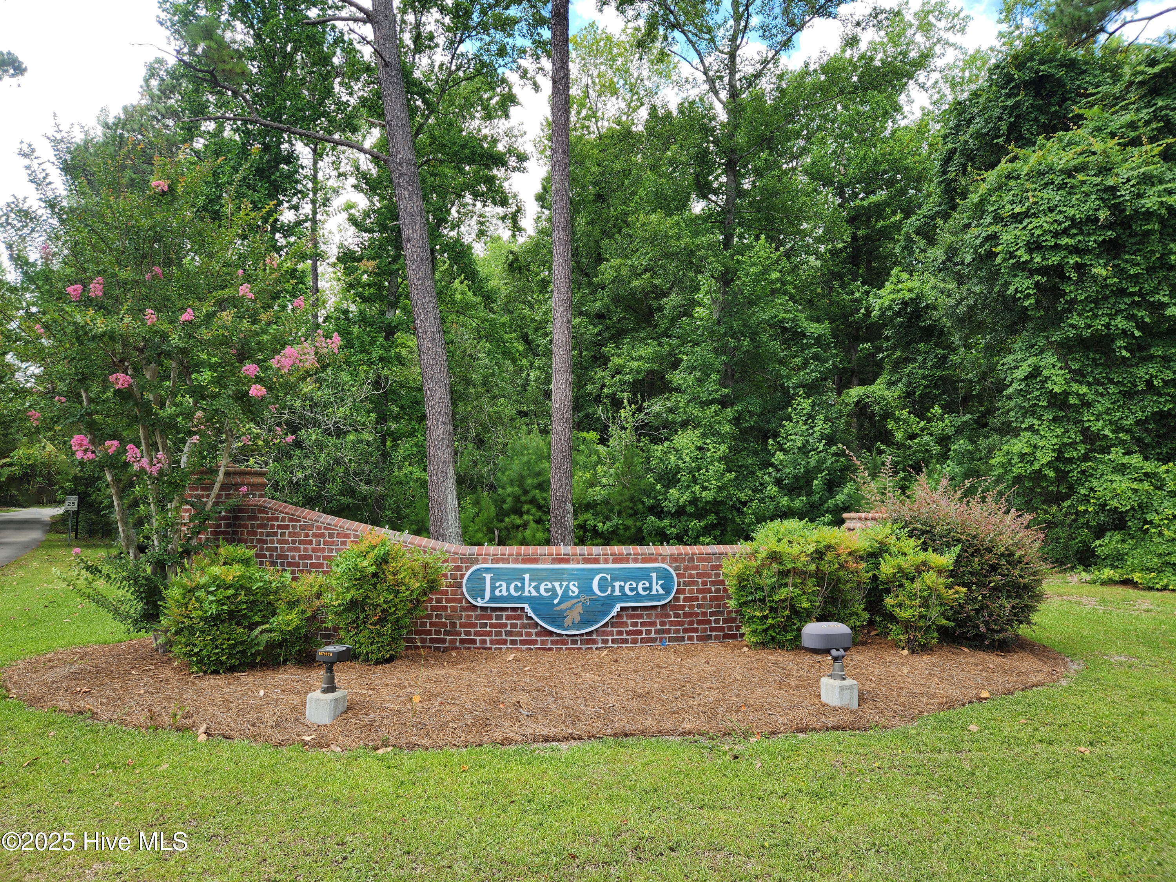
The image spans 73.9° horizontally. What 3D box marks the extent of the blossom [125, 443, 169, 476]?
[{"bbox_3d":[-4.278,0.178,7.564,0.397,0.311,0.300,0,-5,0],"label":"blossom"}]

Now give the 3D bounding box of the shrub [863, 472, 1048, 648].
[{"bbox_3d":[4.169,1.278,8.871,1.970,1.859,1.750,0,-5,0],"label":"shrub"}]

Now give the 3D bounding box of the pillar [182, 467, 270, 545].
[{"bbox_3d":[-4.090,1.207,8.742,0.670,1.921,0.670,-3,-6,32],"label":"pillar"}]

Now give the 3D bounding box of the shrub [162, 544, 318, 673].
[{"bbox_3d":[-3.242,1.503,7.291,1.383,1.069,1.200,0,-5,0],"label":"shrub"}]

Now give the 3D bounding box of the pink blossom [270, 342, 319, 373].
[{"bbox_3d":[-2.876,-0.815,7.657,0.462,0.306,0.320,0,-5,0],"label":"pink blossom"}]

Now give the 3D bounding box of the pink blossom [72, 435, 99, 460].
[{"bbox_3d":[-4.880,0.067,7.575,0.245,0.249,0.220,0,-5,0],"label":"pink blossom"}]

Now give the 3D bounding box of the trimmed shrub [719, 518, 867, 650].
[{"bbox_3d":[2.176,1.487,8.229,1.507,1.312,1.050,0,-5,0],"label":"trimmed shrub"}]

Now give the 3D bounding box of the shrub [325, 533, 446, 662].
[{"bbox_3d":[-1.981,1.486,7.645,1.162,1.176,0.980,0,-5,0],"label":"shrub"}]

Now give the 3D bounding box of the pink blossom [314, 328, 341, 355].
[{"bbox_3d":[-2.574,-0.981,7.722,0.259,0.263,0.220,0,-5,0],"label":"pink blossom"}]

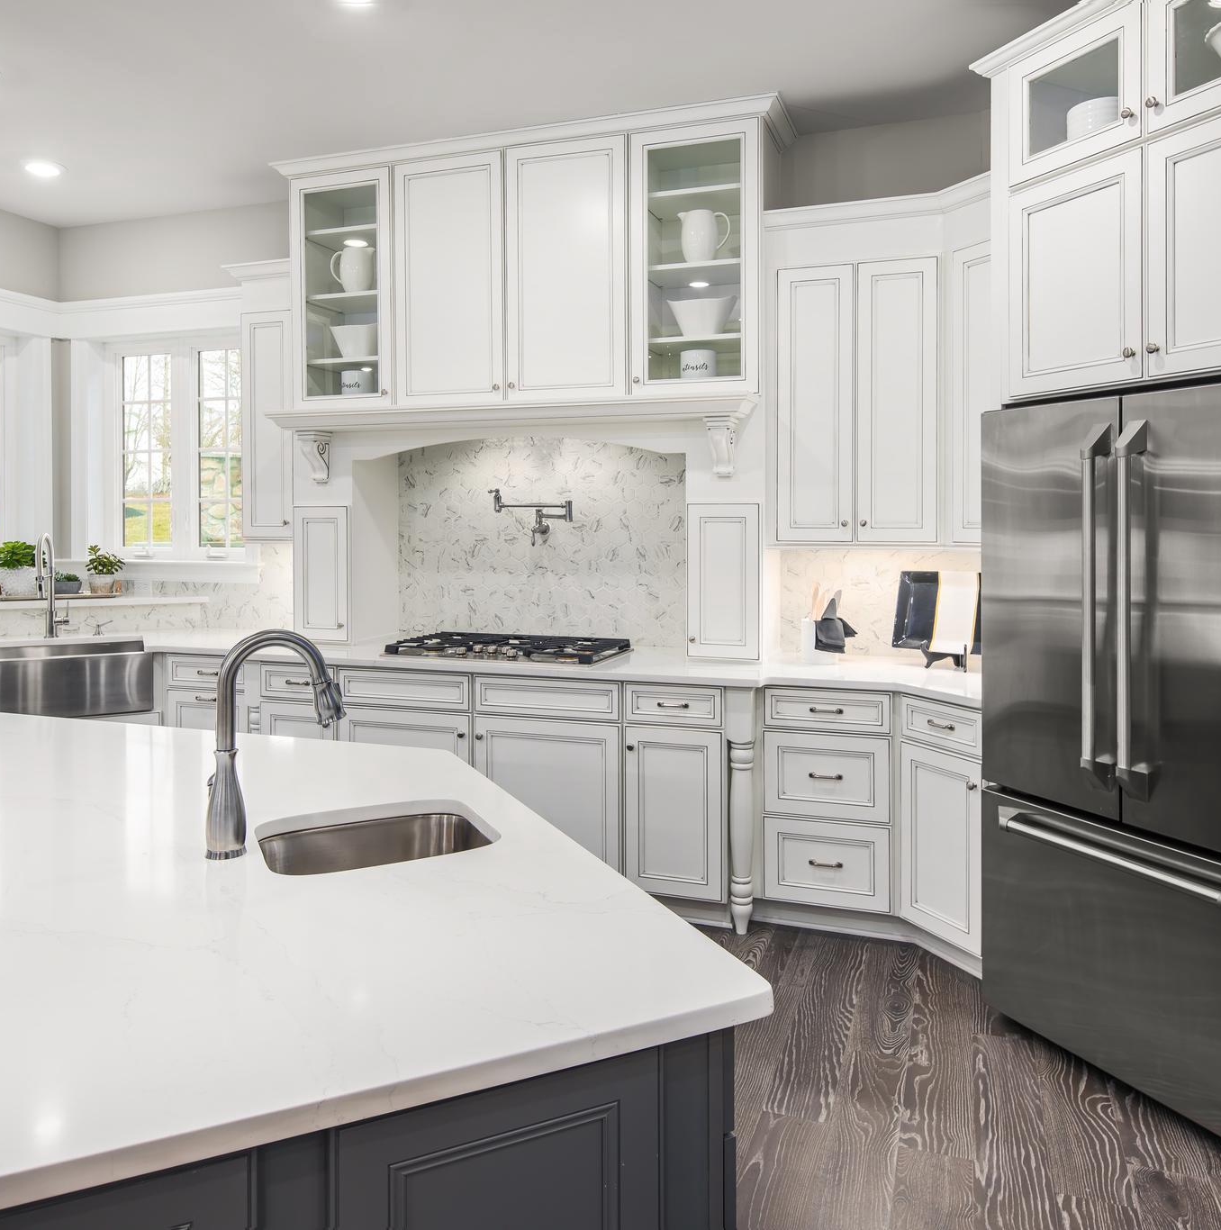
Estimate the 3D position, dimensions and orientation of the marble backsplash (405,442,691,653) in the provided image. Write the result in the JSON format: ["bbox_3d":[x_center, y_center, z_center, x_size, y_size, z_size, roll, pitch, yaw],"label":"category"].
[{"bbox_3d":[-0.325,-0.358,4.501,1.534,0.966,0.040,1,3,18],"label":"marble backsplash"}]

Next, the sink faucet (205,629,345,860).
[{"bbox_3d":[-0.578,0.208,1.674,0.230,0.370,0.090,-2,3,-30],"label":"sink faucet"}]

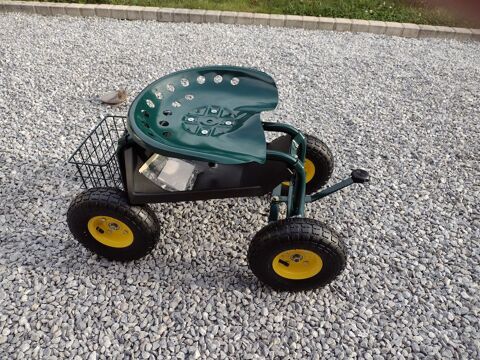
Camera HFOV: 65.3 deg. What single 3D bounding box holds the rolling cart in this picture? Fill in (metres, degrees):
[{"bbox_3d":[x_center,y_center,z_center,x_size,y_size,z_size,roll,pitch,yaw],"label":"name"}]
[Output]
[{"bbox_3d":[-0.053,-0.026,1.110,0.835,0.465,0.460,8,43,7],"label":"rolling cart"}]

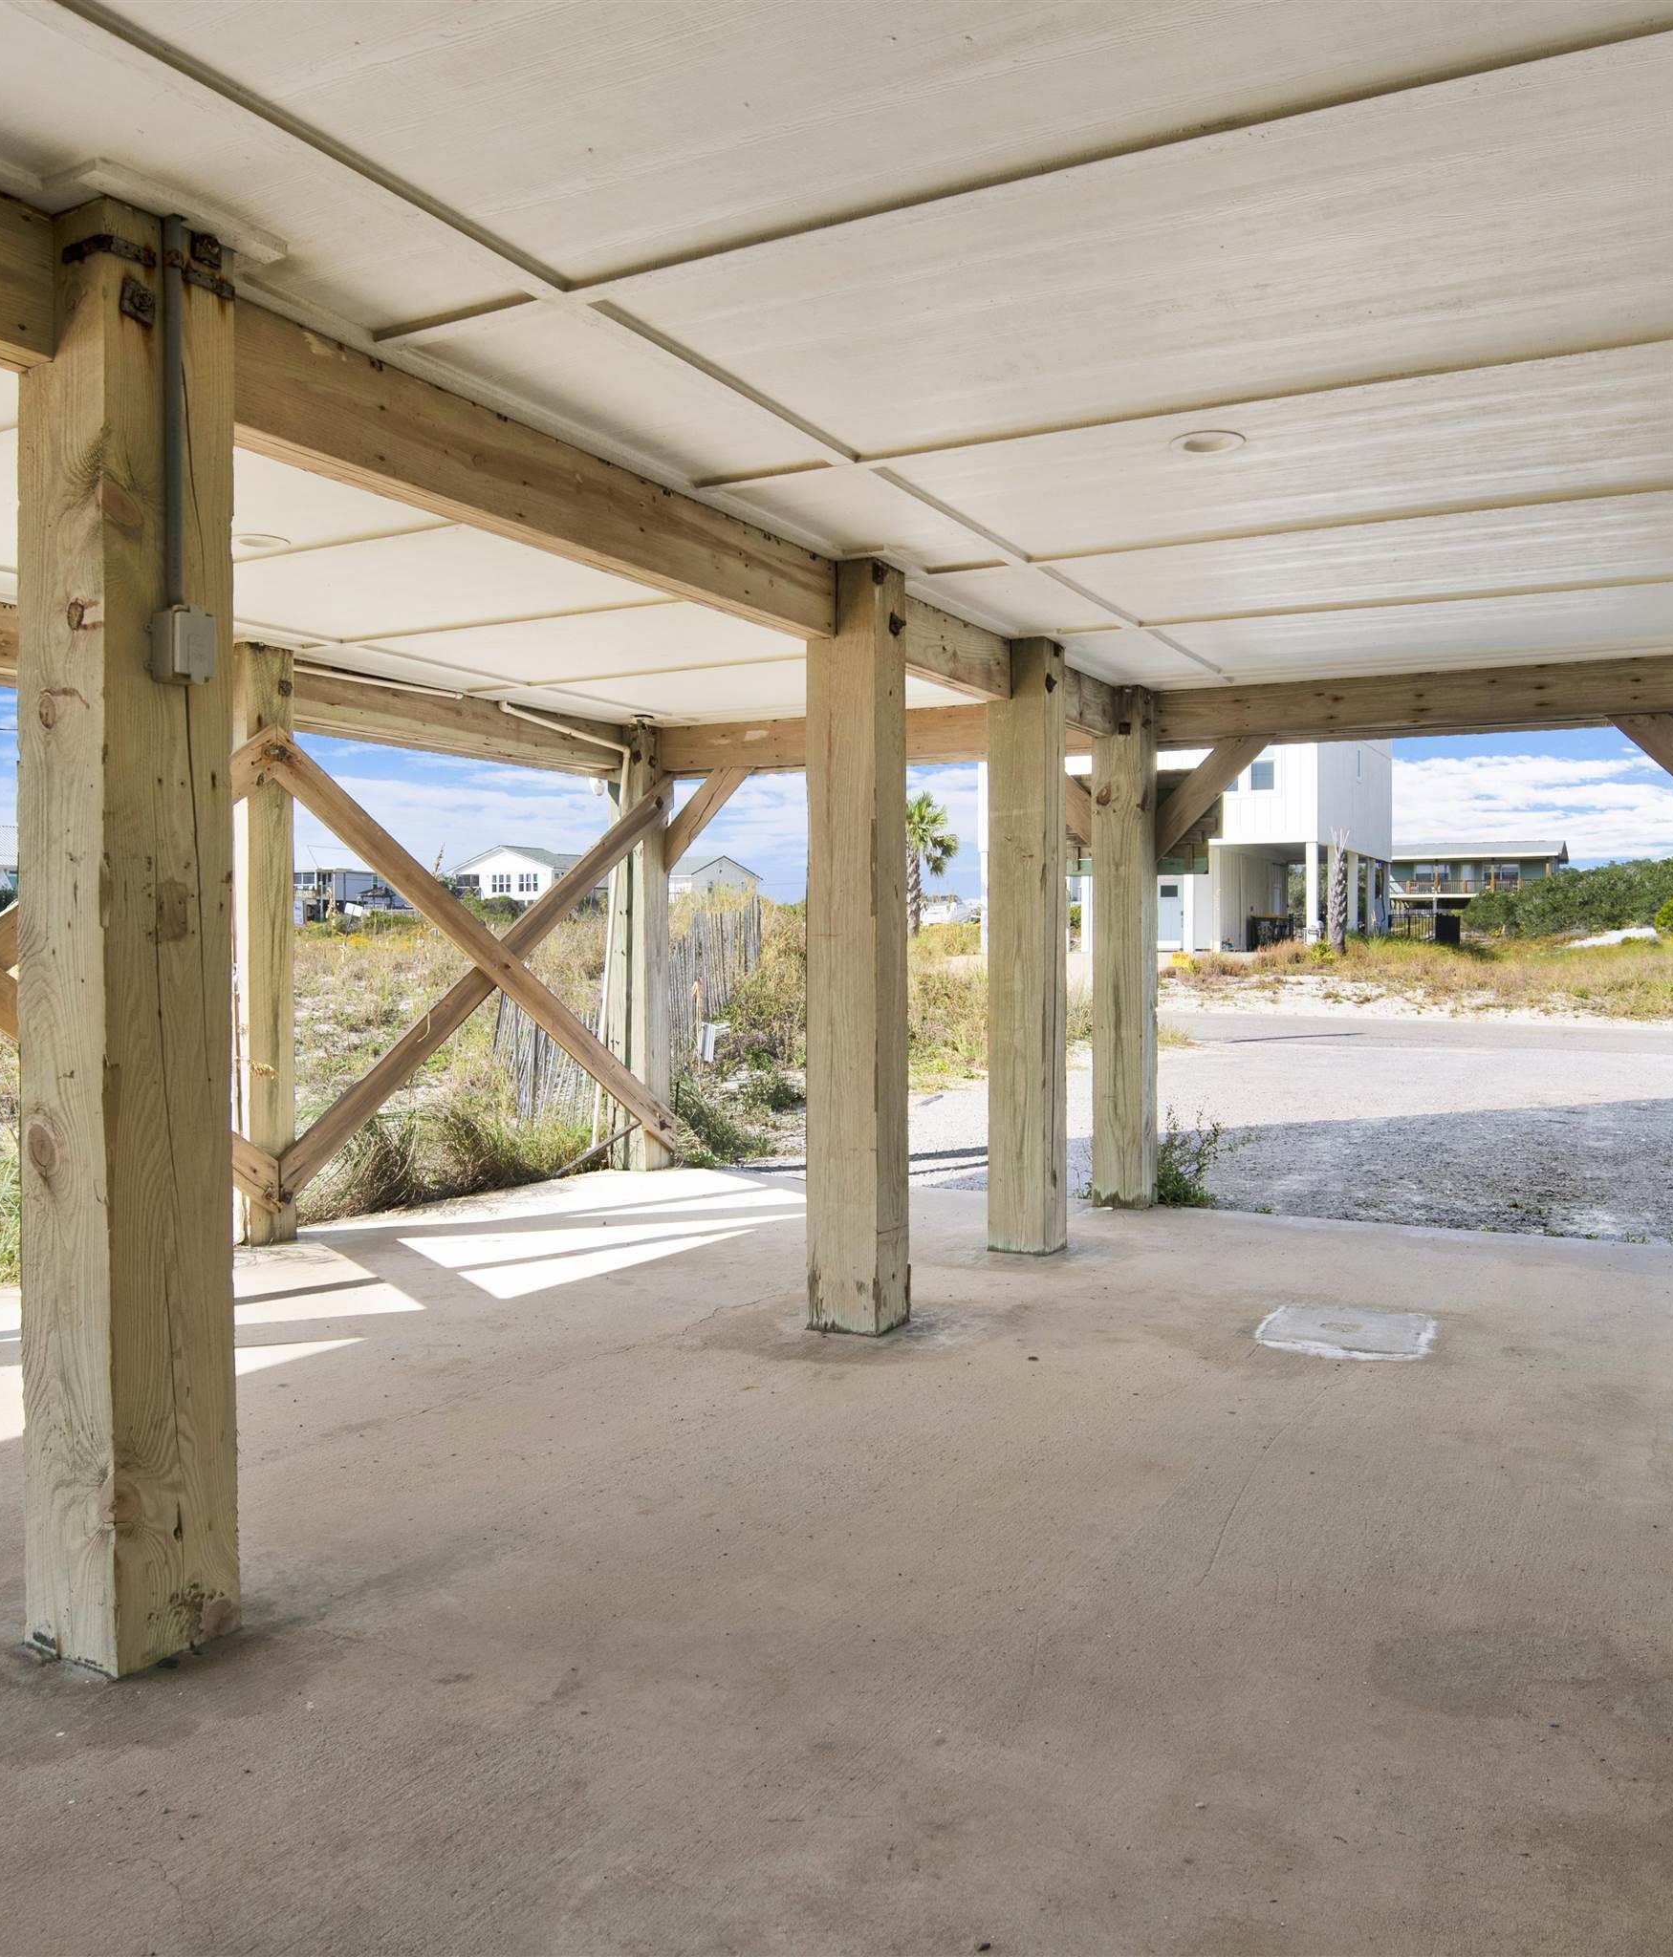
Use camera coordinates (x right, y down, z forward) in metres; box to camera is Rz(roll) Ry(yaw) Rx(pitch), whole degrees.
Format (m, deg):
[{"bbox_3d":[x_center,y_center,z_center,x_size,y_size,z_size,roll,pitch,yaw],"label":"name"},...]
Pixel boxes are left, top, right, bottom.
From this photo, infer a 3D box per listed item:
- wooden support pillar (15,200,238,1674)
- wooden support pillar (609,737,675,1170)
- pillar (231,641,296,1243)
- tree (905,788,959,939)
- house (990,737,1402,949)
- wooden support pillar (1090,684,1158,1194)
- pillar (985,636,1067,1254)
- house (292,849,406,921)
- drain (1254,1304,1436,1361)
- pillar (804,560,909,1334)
[{"bbox_3d":[-1.399,-0.064,2.901,0.270,2.745,0.270,1,1,29],"label":"wooden support pillar"},{"bbox_3d":[-1.218,-0.184,9.151,0.272,2.738,0.272,1,1,30],"label":"wooden support pillar"},{"bbox_3d":[-2.701,-0.140,6.813,0.272,2.738,0.272,1,1,30],"label":"pillar"},{"bbox_3d":[2.500,-3.750,48.000,2.900,4.950,2.900,0,1,0],"label":"tree"},{"bbox_3d":[11.333,-5.618,46.143,9.900,9.500,11.000,1,1,30],"label":"house"},{"bbox_3d":[1.559,-0.162,7.912,0.272,2.738,0.272,1,1,30],"label":"wooden support pillar"},{"bbox_3d":[0.873,-0.131,6.694,0.270,2.745,0.270,1,1,29],"label":"pillar"},{"bbox_3d":[-40.000,-7.600,119.000,12.000,6.200,10.000,1,1,29],"label":"house"},{"bbox_3d":[1.847,1.279,5.298,0.551,0.025,0.594,1,1,29],"label":"drain"},{"bbox_3d":[0.083,-0.114,5.350,0.272,2.738,0.272,1,1,30],"label":"pillar"}]

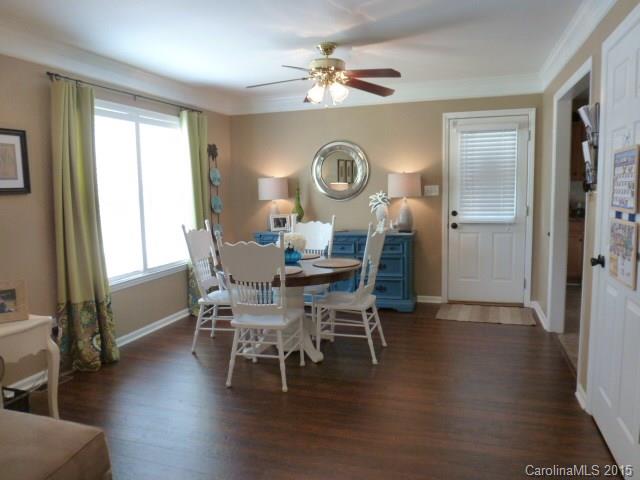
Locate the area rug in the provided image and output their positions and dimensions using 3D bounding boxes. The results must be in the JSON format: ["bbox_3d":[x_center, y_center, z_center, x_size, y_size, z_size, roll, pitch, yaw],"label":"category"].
[{"bbox_3d":[1.717,0.762,4.634,0.920,0.014,0.590,1,7,19],"label":"area rug"}]

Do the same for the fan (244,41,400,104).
[{"bbox_3d":[0.056,-1.269,3.404,1.250,0.450,1.250,1,7,19],"label":"fan"}]

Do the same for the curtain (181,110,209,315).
[{"bbox_3d":[-1.369,-0.293,5.022,0.180,2.190,0.480,1,7,19],"label":"curtain"}]

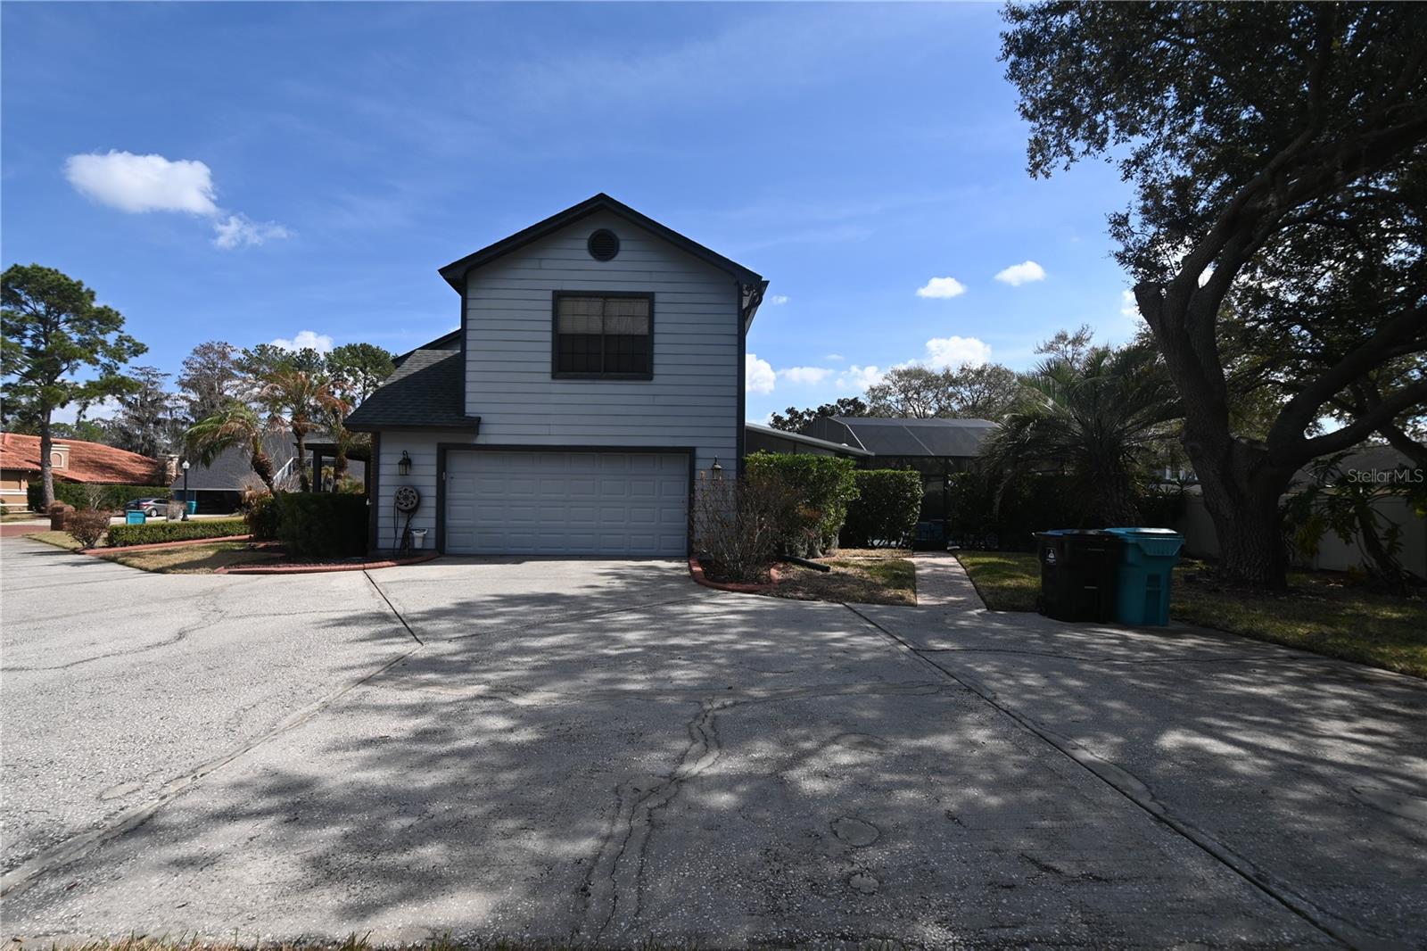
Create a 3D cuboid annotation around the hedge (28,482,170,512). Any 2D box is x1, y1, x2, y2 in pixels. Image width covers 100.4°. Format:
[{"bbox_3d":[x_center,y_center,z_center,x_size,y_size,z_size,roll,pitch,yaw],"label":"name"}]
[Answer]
[{"bbox_3d":[-52.600,1.938,51.000,9.200,2.500,1.500,1,-1,-16],"label":"hedge"}]

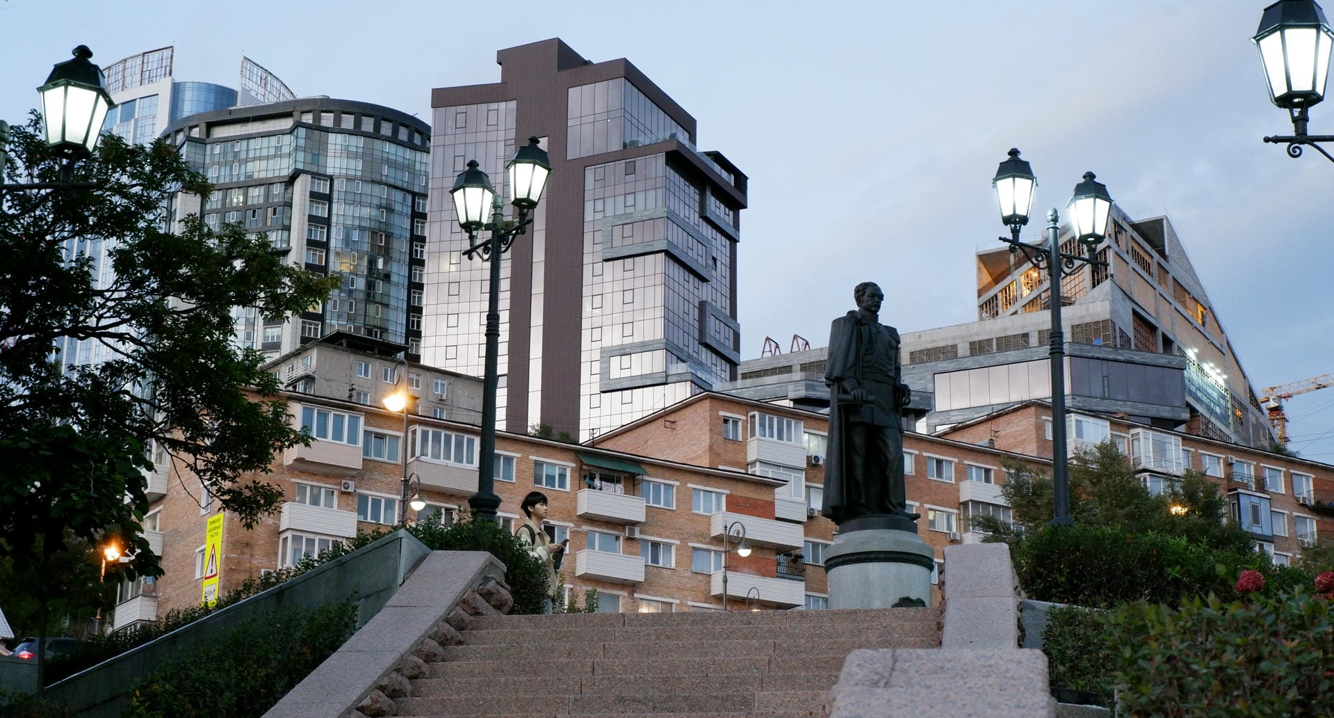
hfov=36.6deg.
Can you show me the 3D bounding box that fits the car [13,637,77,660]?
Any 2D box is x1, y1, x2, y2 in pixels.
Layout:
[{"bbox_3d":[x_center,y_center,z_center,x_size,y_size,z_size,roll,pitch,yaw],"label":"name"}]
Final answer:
[{"bbox_3d":[-19.699,10.459,68.677,4.500,1.600,1.800,8,-19,-24],"label":"car"}]

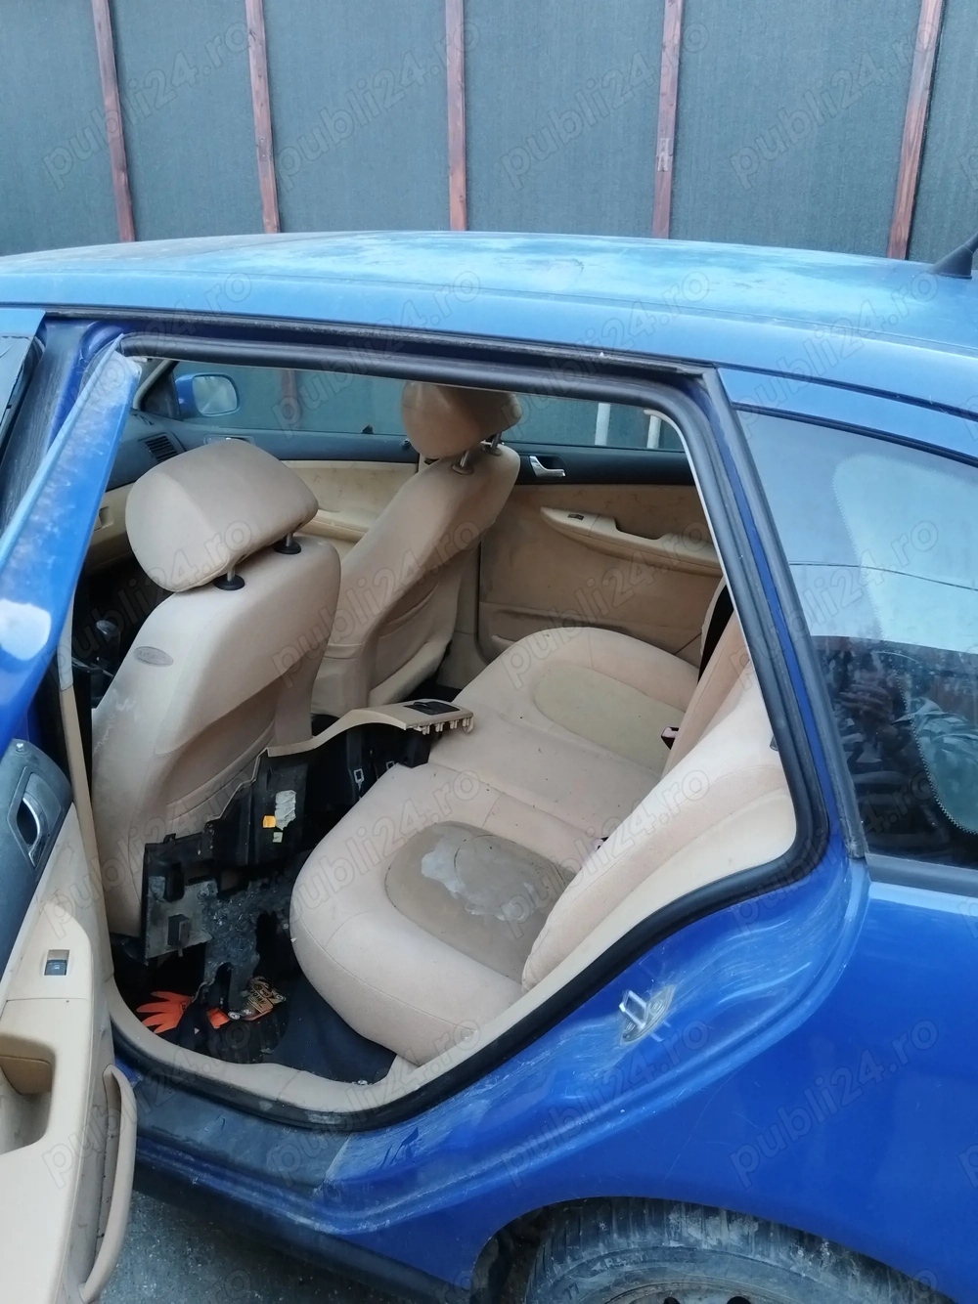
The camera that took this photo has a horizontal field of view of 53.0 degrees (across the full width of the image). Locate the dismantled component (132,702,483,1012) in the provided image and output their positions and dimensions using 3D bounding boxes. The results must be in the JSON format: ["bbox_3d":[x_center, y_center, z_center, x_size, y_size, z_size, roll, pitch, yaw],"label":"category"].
[{"bbox_3d":[-0.302,0.339,1.777,0.650,0.360,0.200,-16,27,-32],"label":"dismantled component"}]

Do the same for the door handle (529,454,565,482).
[{"bbox_3d":[0.131,-0.432,2.305,0.095,0.045,0.030,8,24,19],"label":"door handle"}]

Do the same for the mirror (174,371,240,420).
[{"bbox_3d":[-0.802,-0.722,2.760,0.093,0.124,0.185,12,26,27],"label":"mirror"}]

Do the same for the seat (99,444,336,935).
[{"bbox_3d":[-0.633,0.087,1.645,0.770,0.930,0.500,8,24,19],"label":"seat"}]

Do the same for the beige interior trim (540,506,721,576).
[{"bbox_3d":[0.343,-0.256,2.263,0.460,0.110,0.080,8,24,19],"label":"beige interior trim"}]

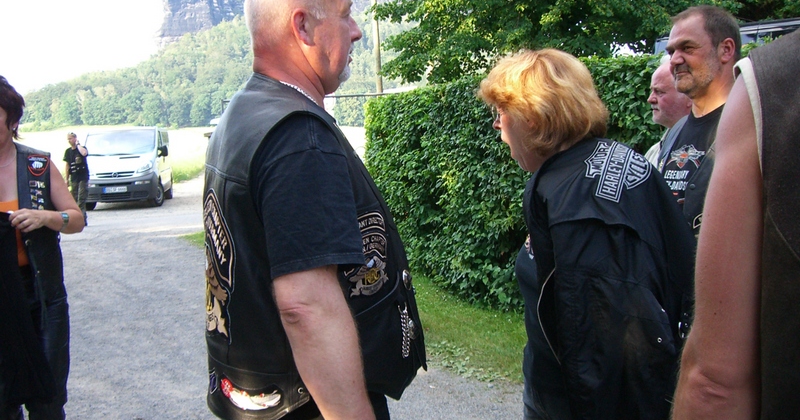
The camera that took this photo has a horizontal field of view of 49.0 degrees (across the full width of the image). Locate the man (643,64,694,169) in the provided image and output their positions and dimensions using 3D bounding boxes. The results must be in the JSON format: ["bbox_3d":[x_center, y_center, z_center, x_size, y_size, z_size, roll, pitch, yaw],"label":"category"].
[{"bbox_3d":[1.030,0.310,3.100,0.400,1.700,0.550,-5,6,-15],"label":"man"}]

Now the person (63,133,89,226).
[{"bbox_3d":[-6.060,-0.560,16.500,0.540,1.760,0.380,-3,6,6],"label":"person"}]

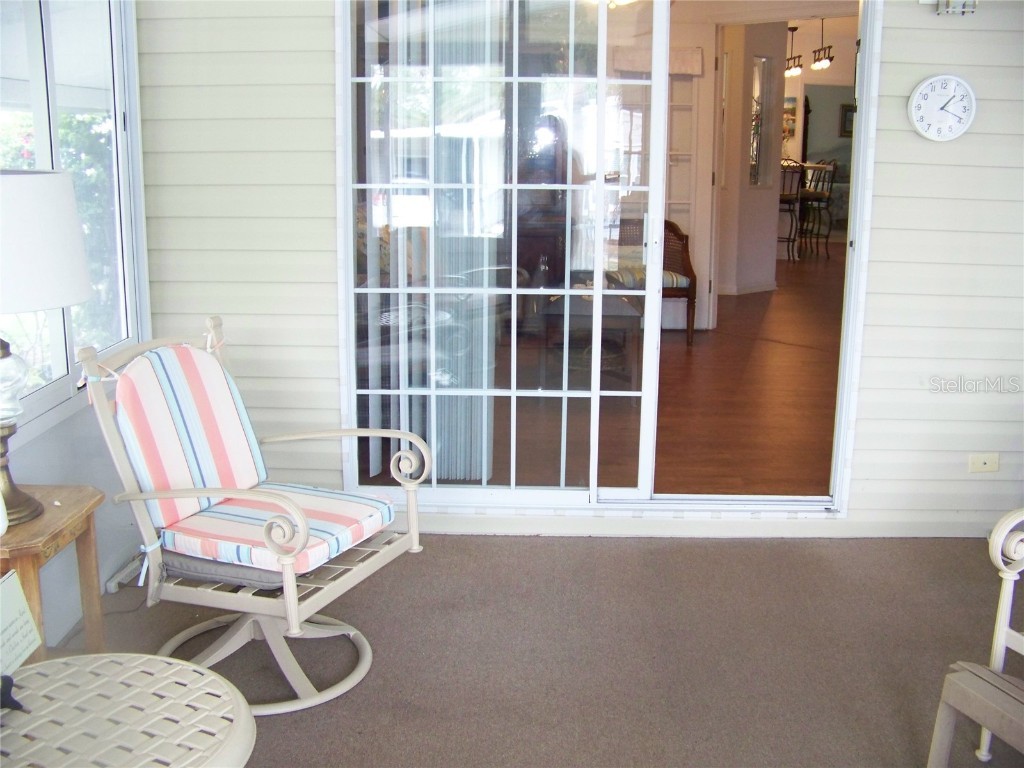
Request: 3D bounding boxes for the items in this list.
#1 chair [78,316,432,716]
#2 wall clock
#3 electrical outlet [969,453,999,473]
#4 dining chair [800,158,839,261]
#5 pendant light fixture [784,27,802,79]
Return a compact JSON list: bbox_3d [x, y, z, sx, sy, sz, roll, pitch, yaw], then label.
[{"bbox_3d":[-0.661,0.328,2.798,0.720,0.930,0.660,6,14,23],"label":"chair"},{"bbox_3d":[1.437,-0.923,3.558,0.230,0.230,0.040,1,13,1],"label":"wall clock"},{"bbox_3d":[1.691,0.283,3.814,0.115,0.071,0.008,1,13,1],"label":"electrical outlet"},{"bbox_3d":[3.630,-2.102,12.796,0.470,1.160,0.450,1,13,1],"label":"dining chair"},{"bbox_3d":[3.460,-4.082,13.112,0.150,0.610,0.750,1,13,1],"label":"pendant light fixture"}]

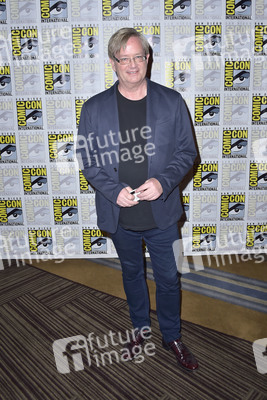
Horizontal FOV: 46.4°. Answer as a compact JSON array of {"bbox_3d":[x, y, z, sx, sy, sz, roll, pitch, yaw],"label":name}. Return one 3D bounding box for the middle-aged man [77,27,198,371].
[{"bbox_3d":[0.034,0.034,1.691,0.640,1.800,0.420,-1,10,3],"label":"middle-aged man"}]

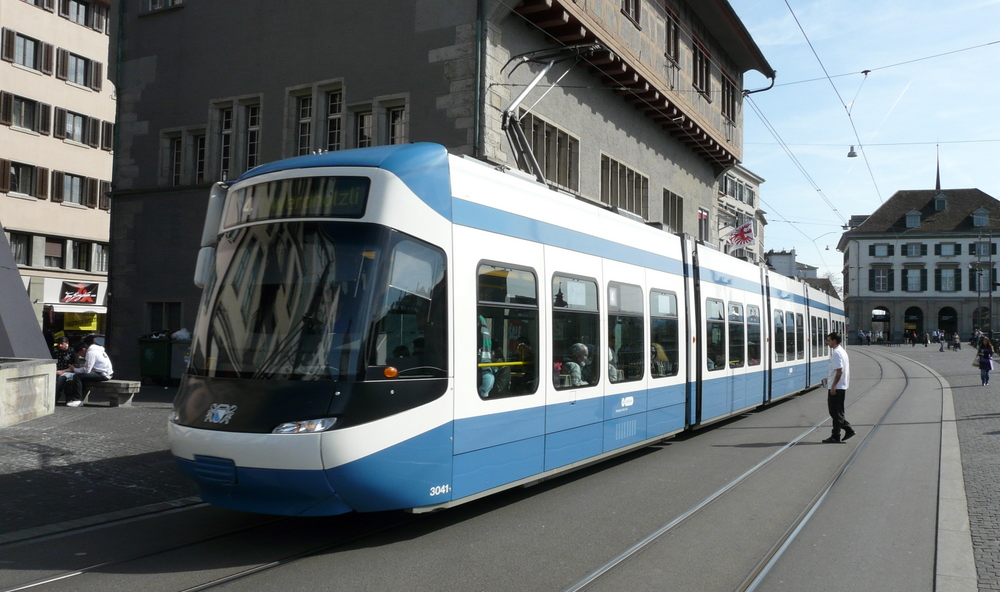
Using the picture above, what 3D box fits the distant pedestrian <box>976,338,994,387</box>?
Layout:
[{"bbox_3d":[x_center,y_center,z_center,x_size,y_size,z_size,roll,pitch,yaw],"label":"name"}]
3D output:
[{"bbox_3d":[17.046,2.335,28.400,0.560,1.690,0.400,0,-3,21],"label":"distant pedestrian"}]

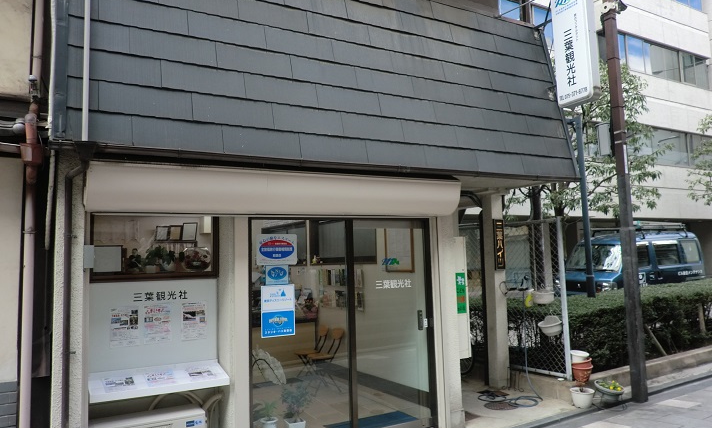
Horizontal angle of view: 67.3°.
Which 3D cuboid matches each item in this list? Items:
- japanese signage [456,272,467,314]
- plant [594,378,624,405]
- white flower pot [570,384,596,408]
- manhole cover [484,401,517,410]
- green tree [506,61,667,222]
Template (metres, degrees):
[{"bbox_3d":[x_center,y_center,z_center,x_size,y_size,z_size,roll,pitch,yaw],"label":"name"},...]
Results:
[{"bbox_3d":[0.995,0.754,5.066,0.117,0.385,0.015,1,-5,-30],"label":"japanese signage"},{"bbox_3d":[2.893,2.037,6.103,0.330,0.290,0.320,1,-5,-30],"label":"plant"},{"bbox_3d":[2.408,1.912,5.683,0.260,0.260,0.260,-2,-5,0],"label":"white flower pot"},{"bbox_3d":[1.565,2.061,5.752,0.360,0.015,0.340,-2,-5,0],"label":"manhole cover"},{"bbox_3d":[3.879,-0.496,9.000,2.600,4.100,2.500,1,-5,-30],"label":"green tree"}]

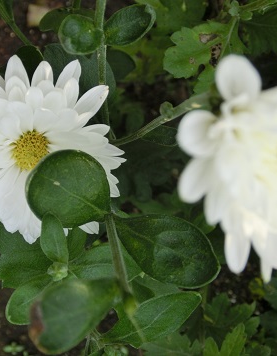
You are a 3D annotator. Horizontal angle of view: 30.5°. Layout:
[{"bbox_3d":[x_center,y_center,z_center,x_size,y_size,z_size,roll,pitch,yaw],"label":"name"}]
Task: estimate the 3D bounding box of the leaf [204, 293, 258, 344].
[{"bbox_3d":[0.053,0.080,0.290,0.029,0.011,0.030,18,74,5],"label":"leaf"}]

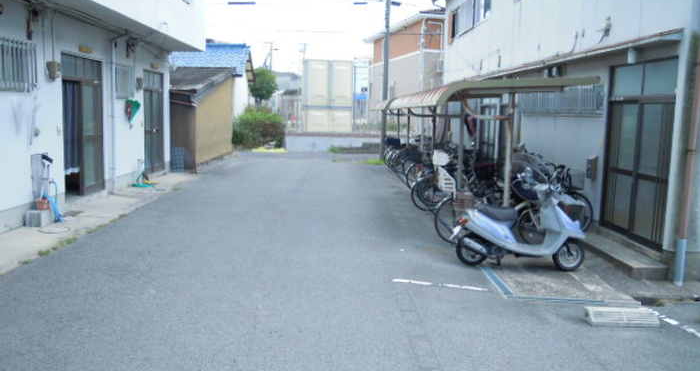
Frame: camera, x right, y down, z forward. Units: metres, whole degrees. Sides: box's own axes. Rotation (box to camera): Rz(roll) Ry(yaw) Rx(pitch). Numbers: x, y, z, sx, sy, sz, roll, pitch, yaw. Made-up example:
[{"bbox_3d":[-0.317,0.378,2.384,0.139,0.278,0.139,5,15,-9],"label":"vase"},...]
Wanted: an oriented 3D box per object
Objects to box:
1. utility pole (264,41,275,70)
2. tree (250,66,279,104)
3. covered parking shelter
[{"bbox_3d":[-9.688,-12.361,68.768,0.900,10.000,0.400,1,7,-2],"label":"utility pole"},{"bbox_3d":[-4.594,-4.193,30.109,1.700,4.000,1.700,1,7,-2],"label":"tree"},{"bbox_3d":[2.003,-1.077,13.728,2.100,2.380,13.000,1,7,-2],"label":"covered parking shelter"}]

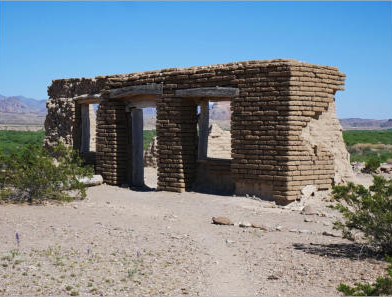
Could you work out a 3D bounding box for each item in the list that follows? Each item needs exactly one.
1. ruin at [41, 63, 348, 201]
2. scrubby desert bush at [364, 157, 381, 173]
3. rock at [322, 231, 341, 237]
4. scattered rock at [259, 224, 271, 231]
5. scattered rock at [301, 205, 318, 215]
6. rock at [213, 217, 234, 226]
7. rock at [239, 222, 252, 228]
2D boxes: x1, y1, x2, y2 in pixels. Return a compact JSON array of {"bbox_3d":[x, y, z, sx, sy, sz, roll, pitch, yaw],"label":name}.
[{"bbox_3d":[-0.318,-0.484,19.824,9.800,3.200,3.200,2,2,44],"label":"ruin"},{"bbox_3d":[6.956,0.616,27.043,0.620,0.580,0.600,0,2,0],"label":"scrubby desert bush"},{"bbox_3d":[2.141,1.343,10.842,0.260,0.070,0.170,0,2,12],"label":"rock"},{"bbox_3d":[1.145,1.322,11.474,0.190,0.075,0.150,0,2,0],"label":"scattered rock"},{"bbox_3d":[2.258,1.211,13.651,0.320,0.170,0.250,0,2,0],"label":"scattered rock"},{"bbox_3d":[0.485,1.269,12.099,0.350,0.145,0.250,1,2,18],"label":"rock"},{"bbox_3d":[0.845,1.315,11.710,0.225,0.075,0.170,0,2,0],"label":"rock"}]

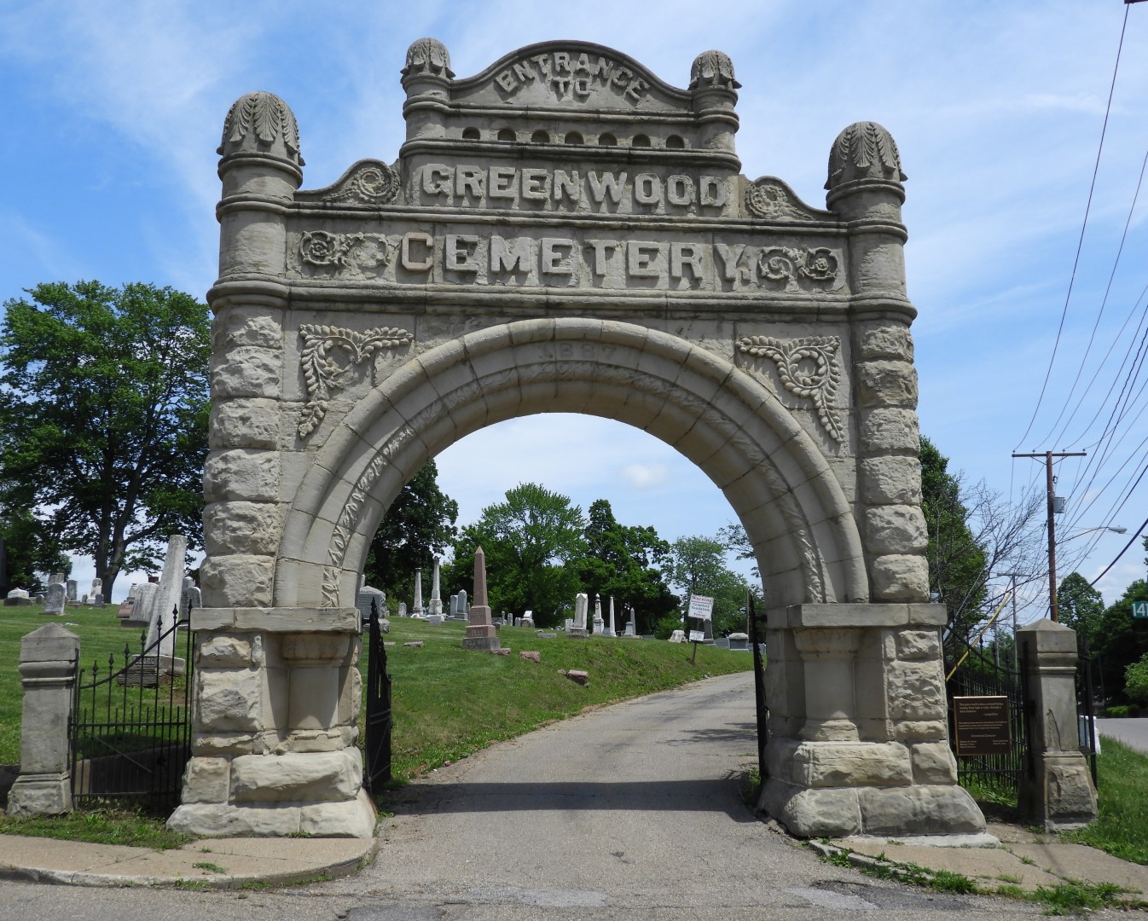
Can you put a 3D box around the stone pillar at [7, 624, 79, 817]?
[{"bbox_3d":[-4.270,2.070,9.480,0.470,1.500,0.460,2,-9,-14],"label":"stone pillar"}]

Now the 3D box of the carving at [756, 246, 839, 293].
[{"bbox_3d":[1.957,-1.676,10.237,0.770,0.440,0.090,0,-8,-6],"label":"carving"}]

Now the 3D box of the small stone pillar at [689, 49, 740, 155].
[{"bbox_3d":[1.265,-3.200,10.593,0.470,1.090,0.440,0,-8,-6],"label":"small stone pillar"}]

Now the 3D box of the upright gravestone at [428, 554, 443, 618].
[{"bbox_3d":[-5.547,5.046,47.000,0.809,2.492,0.750,0,-8,-6],"label":"upright gravestone"}]

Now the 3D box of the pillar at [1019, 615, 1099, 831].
[{"bbox_3d":[4.953,2.705,12.163,0.558,2.092,0.558,1,-8,-7],"label":"pillar"}]

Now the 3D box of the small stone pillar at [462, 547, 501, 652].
[{"bbox_3d":[-2.689,4.026,34.000,0.880,3.050,0.880,-2,-9,14],"label":"small stone pillar"}]

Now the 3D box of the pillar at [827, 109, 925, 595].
[{"bbox_3d":[3.308,-1.134,12.689,0.890,5.350,0.890,1,-8,-7],"label":"pillar"}]

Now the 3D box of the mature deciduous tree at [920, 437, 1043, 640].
[{"bbox_3d":[12.932,3.049,40.000,6.200,8.030,6.000,1,-8,-7],"label":"mature deciduous tree"}]

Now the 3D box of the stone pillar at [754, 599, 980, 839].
[{"bbox_3d":[2.409,2.162,10.003,1.640,1.830,1.250,0,-8,-6],"label":"stone pillar"}]

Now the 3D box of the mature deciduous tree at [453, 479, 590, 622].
[{"bbox_3d":[-3.835,6.491,80.000,9.200,10.030,8.800,1,-8,-7],"label":"mature deciduous tree"}]

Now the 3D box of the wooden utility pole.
[{"bbox_3d":[16.373,4.140,39.655,2.440,9.000,0.400,-1,-8,5],"label":"wooden utility pole"}]

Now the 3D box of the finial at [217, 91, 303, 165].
[{"bbox_3d":[-3.278,-3.500,12.241,0.870,0.745,0.870,1,-8,-7],"label":"finial"}]

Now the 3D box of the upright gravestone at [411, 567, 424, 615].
[{"bbox_3d":[-7.214,6.041,54.000,0.550,2.200,0.550,-2,-8,12],"label":"upright gravestone"}]

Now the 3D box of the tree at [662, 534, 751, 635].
[{"bbox_3d":[8.482,8.021,75.000,5.716,6.606,5.716,0,-8,-6],"label":"tree"}]

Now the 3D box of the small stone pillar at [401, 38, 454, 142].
[{"bbox_3d":[-1.293,-3.217,10.302,0.460,1.080,0.440,0,-8,-6],"label":"small stone pillar"}]

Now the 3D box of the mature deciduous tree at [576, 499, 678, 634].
[{"bbox_3d":[3.381,6.853,75.000,6.600,8.730,6.400,1,-8,-7],"label":"mature deciduous tree"}]

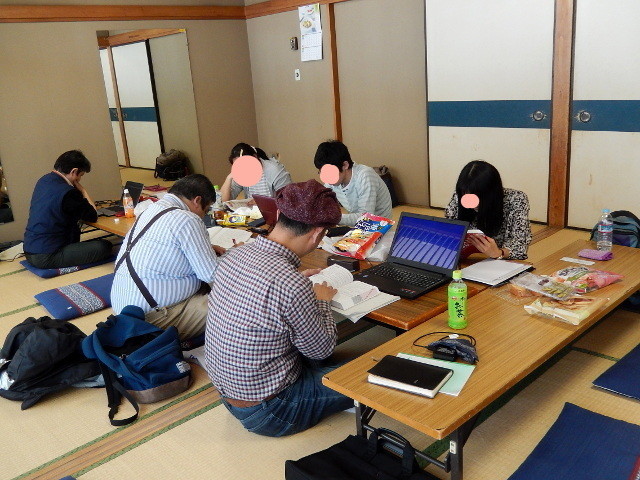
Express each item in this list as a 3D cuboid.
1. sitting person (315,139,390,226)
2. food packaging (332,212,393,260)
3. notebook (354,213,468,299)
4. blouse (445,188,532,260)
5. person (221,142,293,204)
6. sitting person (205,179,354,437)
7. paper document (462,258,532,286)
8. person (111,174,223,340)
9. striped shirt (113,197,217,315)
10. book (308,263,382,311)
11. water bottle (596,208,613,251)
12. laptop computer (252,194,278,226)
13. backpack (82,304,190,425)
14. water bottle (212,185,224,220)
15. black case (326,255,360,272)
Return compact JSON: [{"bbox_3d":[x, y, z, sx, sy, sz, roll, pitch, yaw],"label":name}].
[{"bbox_3d":[0.174,-0.208,3.695,0.680,0.820,0.580,-18,21,-40],"label":"sitting person"},{"bbox_3d":[0.237,-0.025,3.134,0.240,0.060,0.310,11,49,43],"label":"food packaging"},{"bbox_3d":[0.400,0.048,2.728,0.440,0.220,0.385,-19,22,-41],"label":"notebook"},{"bbox_3d":[0.897,-0.049,3.095,0.460,0.470,0.360,6,19,32],"label":"blouse"},{"bbox_3d":[-0.438,-0.360,4.449,0.660,0.780,0.580,-18,21,-40],"label":"person"},{"bbox_3d":[-0.102,0.203,2.326,0.700,0.870,0.600,-19,22,-41],"label":"sitting person"},{"bbox_3d":[0.768,0.134,2.633,0.300,0.020,0.225,-18,21,-40],"label":"paper document"},{"bbox_3d":[-0.746,0.070,3.084,0.740,0.750,0.640,-18,21,-40],"label":"person"},{"bbox_3d":[-0.782,0.087,3.053,0.600,0.600,0.560,-18,21,-40],"label":"striped shirt"},{"bbox_3d":[0.094,0.199,2.546,0.220,0.075,0.305,-16,20,-35],"label":"book"},{"bbox_3d":[1.356,-0.048,2.812,0.067,0.208,0.067,-19,22,-41],"label":"water bottle"},{"bbox_3d":[-0.179,-0.185,3.639,0.310,0.210,0.340,-18,21,-40],"label":"laptop computer"},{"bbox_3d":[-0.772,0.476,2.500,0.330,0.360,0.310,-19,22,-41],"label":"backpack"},{"bbox_3d":[-0.714,-0.266,4.098,0.067,0.214,0.067,-19,22,-41],"label":"water bottle"},{"bbox_3d":[0.116,0.112,2.836,0.053,0.043,0.164,-18,21,-40],"label":"black case"}]

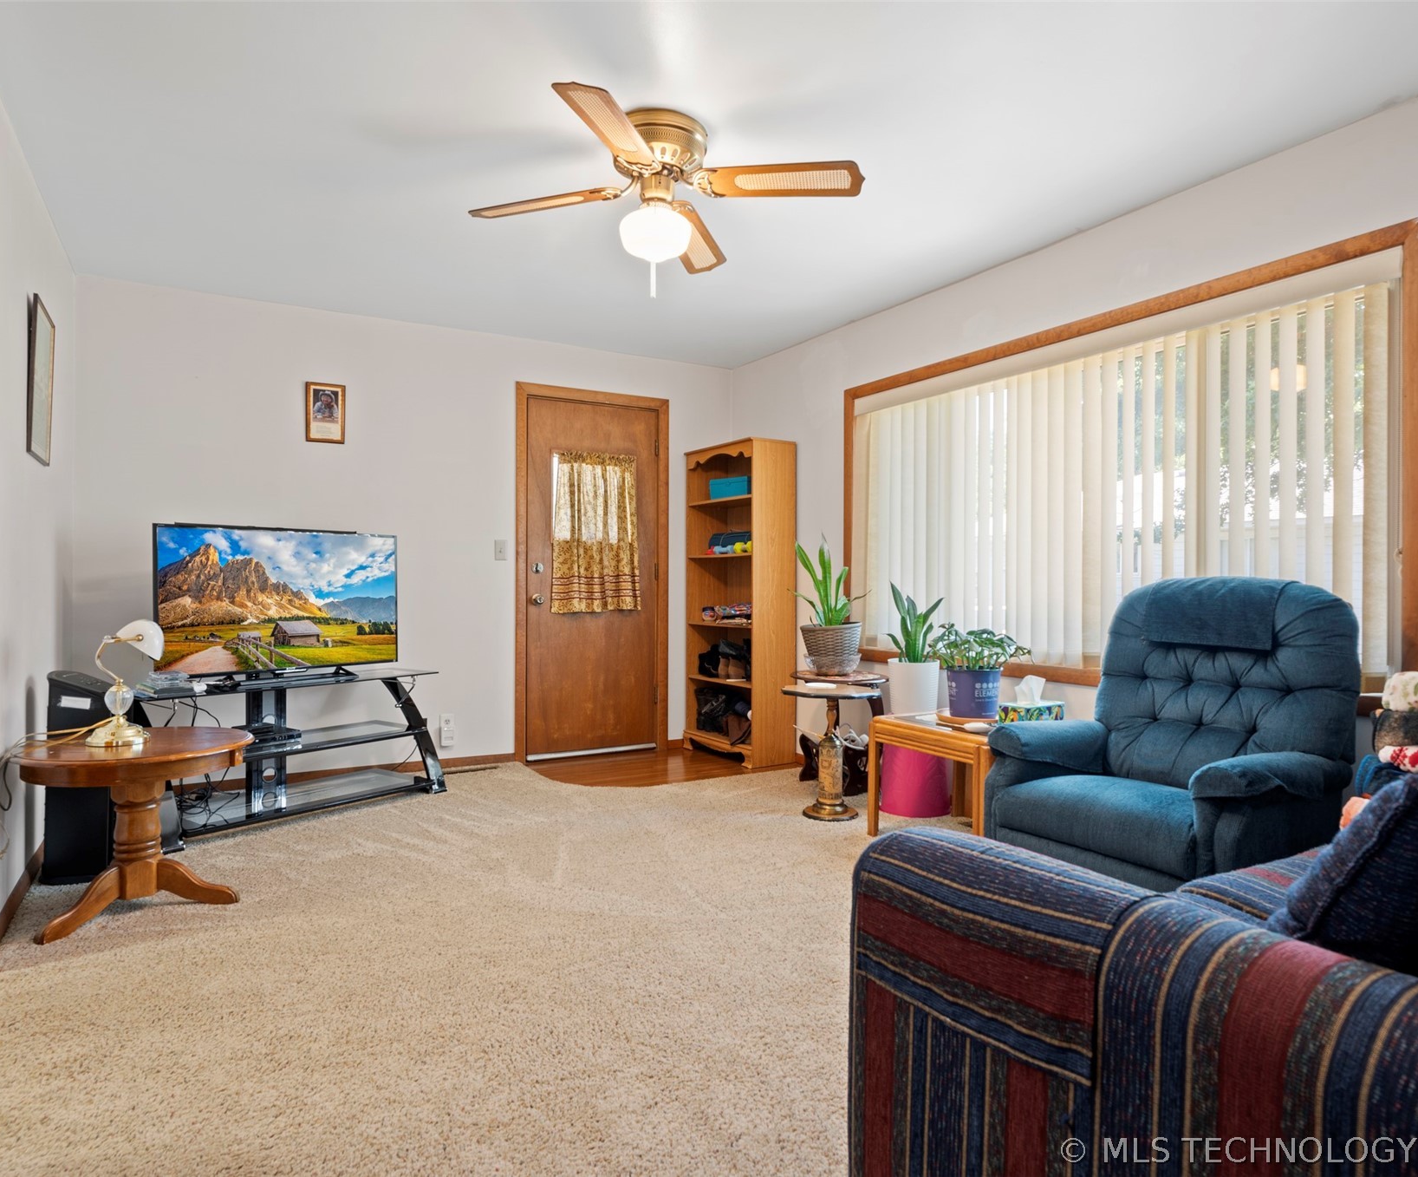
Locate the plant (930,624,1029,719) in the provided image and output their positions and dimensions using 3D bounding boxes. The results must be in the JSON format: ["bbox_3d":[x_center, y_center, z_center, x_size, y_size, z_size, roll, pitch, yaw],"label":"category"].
[{"bbox_3d":[1.073,0.319,3.310,0.350,0.370,0.360,0,0,0],"label":"plant"}]

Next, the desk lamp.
[{"bbox_3d":[-1.890,0.297,2.707,0.210,0.395,0.220,0,0,-32],"label":"desk lamp"}]

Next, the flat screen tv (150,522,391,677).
[{"bbox_3d":[-1.863,0.051,3.669,0.070,0.610,1.029,0,0,39],"label":"flat screen tv"}]

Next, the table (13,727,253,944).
[{"bbox_3d":[-1.796,0.736,2.650,0.630,0.485,0.630,0,0,-32],"label":"table"}]

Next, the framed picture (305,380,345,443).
[{"bbox_3d":[-1.924,-0.880,4.191,0.180,0.299,0.020,0,0,-29],"label":"framed picture"}]

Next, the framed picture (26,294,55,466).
[{"bbox_3d":[-2.265,-0.691,2.830,0.022,0.510,0.360,2,-1,-32],"label":"framed picture"}]

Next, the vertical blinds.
[{"bbox_3d":[1.382,-0.299,3.367,0.080,1.180,2.256,0,0,-32],"label":"vertical blinds"}]

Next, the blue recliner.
[{"bbox_3d":[1.345,0.481,2.417,0.840,1.020,0.780,0,0,-32],"label":"blue recliner"}]

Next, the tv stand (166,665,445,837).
[{"bbox_3d":[-1.856,0.703,3.717,0.550,0.540,1.330,0,0,38],"label":"tv stand"}]

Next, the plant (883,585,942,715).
[{"bbox_3d":[0.914,0.271,3.720,0.260,0.600,0.260,0,0,0],"label":"plant"}]

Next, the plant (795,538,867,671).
[{"bbox_3d":[0.591,0.086,4.070,0.330,0.655,0.340,0,0,0],"label":"plant"}]

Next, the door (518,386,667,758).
[{"bbox_3d":[-0.663,-0.085,4.889,0.937,2.124,0.080,0,0,-29],"label":"door"}]

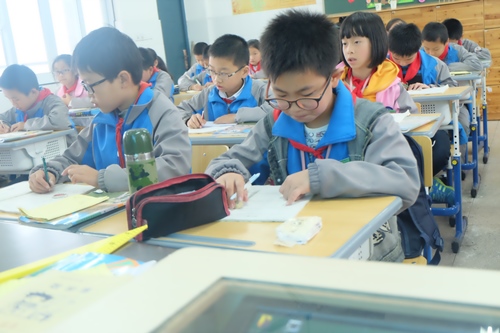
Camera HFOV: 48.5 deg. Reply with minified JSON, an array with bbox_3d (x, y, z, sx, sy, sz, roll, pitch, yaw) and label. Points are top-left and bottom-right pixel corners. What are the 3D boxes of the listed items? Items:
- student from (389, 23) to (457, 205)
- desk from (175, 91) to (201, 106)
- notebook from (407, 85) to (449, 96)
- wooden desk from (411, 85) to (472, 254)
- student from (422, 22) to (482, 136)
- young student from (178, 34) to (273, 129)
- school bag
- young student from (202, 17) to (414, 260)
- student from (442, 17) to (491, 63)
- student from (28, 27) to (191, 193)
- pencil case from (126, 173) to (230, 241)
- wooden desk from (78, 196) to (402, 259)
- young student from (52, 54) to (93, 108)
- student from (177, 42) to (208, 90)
[{"bbox_3d":[0.990,-0.277,3.288,0.450,1.130,0.700,1,13,29],"label":"student"},{"bbox_3d":[-0.548,-0.323,4.876,0.610,0.700,0.420,0,14,27],"label":"desk"},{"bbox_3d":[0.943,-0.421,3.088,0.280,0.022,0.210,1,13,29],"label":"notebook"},{"bbox_3d":[0.776,-0.011,2.807,0.610,0.710,0.430,0,14,27],"label":"wooden desk"},{"bbox_3d":[1.500,-0.488,4.158,0.450,1.140,0.700,0,13,27],"label":"student"},{"bbox_3d":[-0.084,-0.001,2.528,0.460,1.160,0.700,0,13,27],"label":"young student"},{"bbox_3d":[0.375,0.109,1.610,0.330,0.420,0.180,0,14,27],"label":"school bag"},{"bbox_3d":[0.143,0.166,1.421,0.580,1.100,0.580,-1,14,22],"label":"young student"},{"bbox_3d":[1.654,-0.653,4.470,0.540,1.050,0.580,0,14,27],"label":"student"},{"bbox_3d":[-0.378,0.156,1.675,0.520,1.120,0.580,5,17,41],"label":"student"},{"bbox_3d":[-0.160,0.084,1.202,0.222,0.083,0.076,-13,14,-33],"label":"pencil case"},{"bbox_3d":[0.019,0.470,1.309,0.600,0.744,0.410,1,13,31],"label":"wooden desk"},{"bbox_3d":[-1.317,-0.254,4.360,0.420,1.170,0.680,0,13,27],"label":"young student"},{"bbox_3d":[-0.498,-0.568,5.487,0.440,1.180,0.680,0,13,27],"label":"student"}]

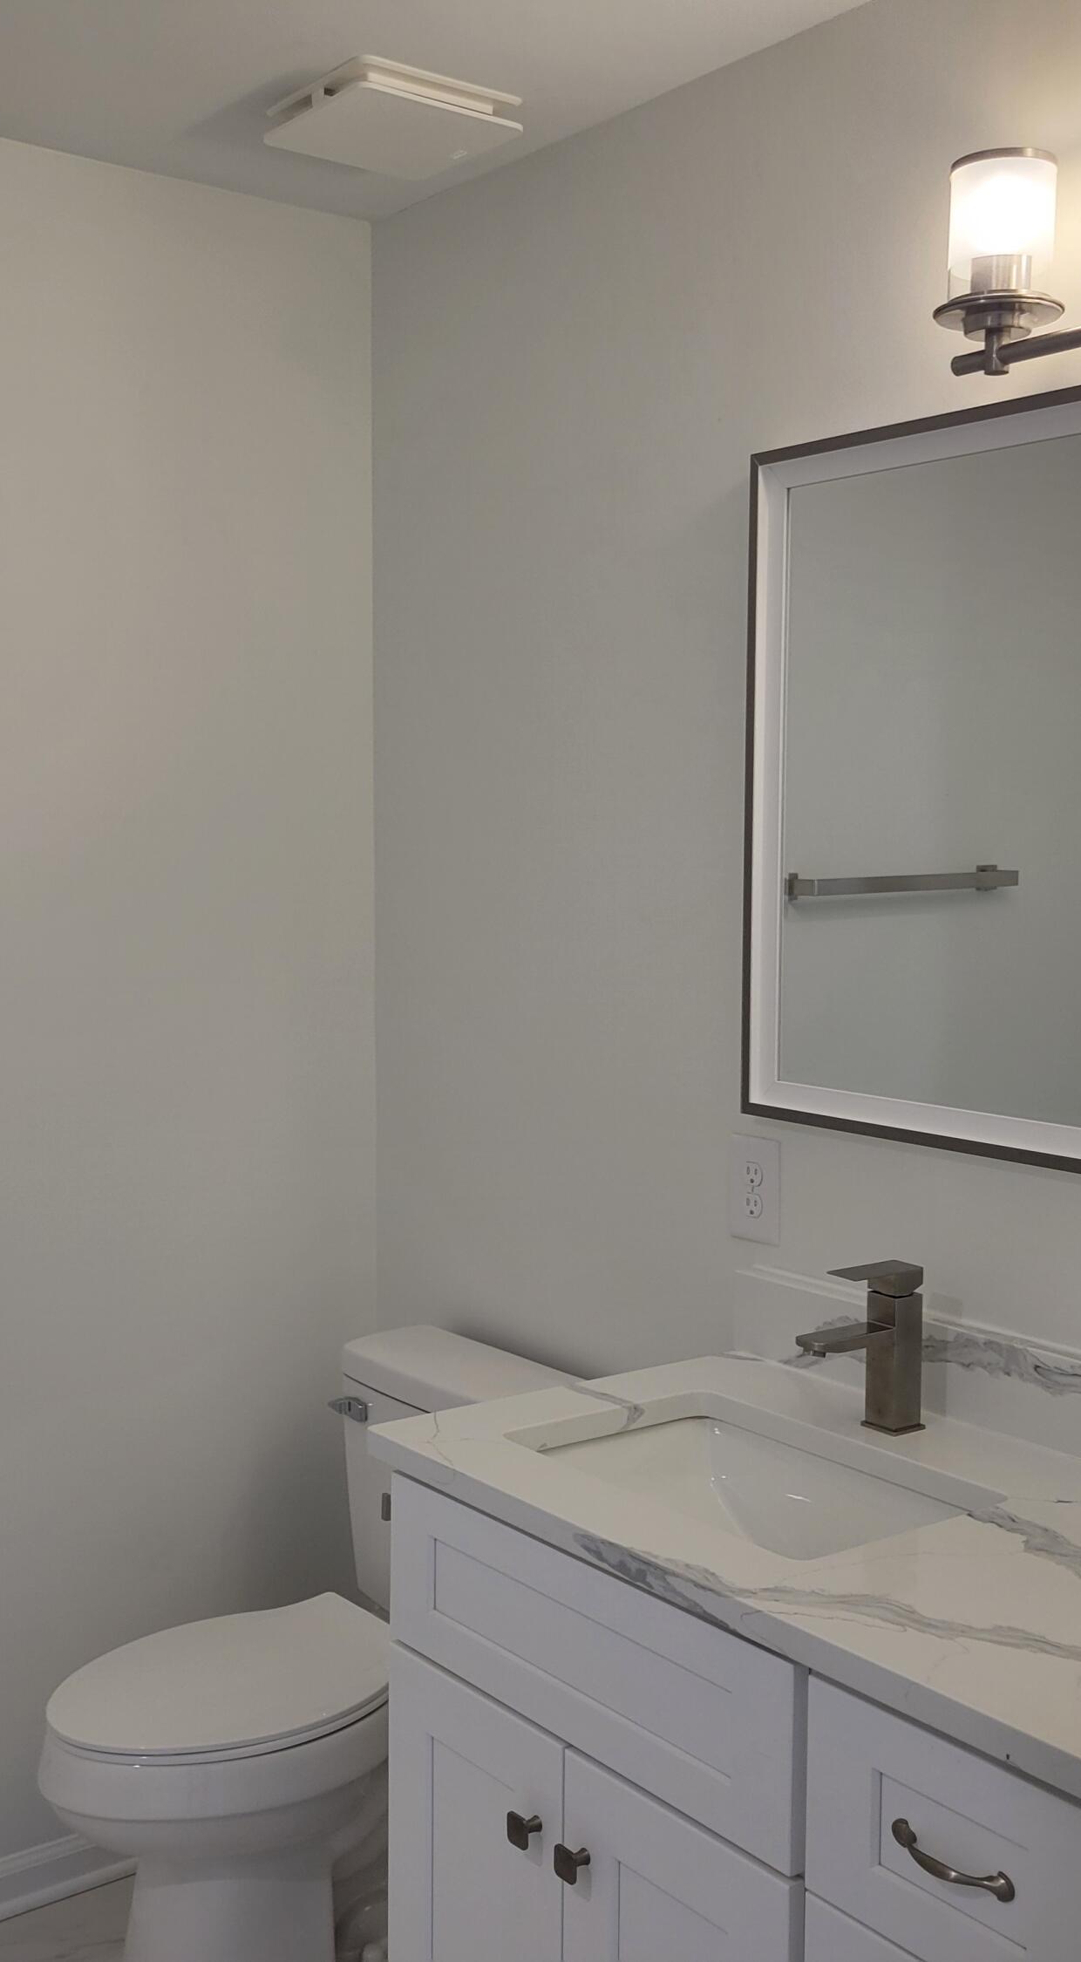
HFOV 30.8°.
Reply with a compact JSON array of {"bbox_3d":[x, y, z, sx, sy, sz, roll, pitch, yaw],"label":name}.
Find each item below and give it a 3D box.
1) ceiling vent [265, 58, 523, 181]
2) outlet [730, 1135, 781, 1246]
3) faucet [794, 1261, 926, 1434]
[{"bbox_3d":[-0.190,-1.083,2.481,0.243,0.034,0.243,-3,6,-38],"label":"ceiling vent"},{"bbox_3d":[0.257,0.252,2.366,0.009,0.125,0.081,-3,6,-38],"label":"outlet"},{"bbox_3d":[0.336,0.393,2.065,0.159,0.174,0.047,-3,6,-38],"label":"faucet"}]

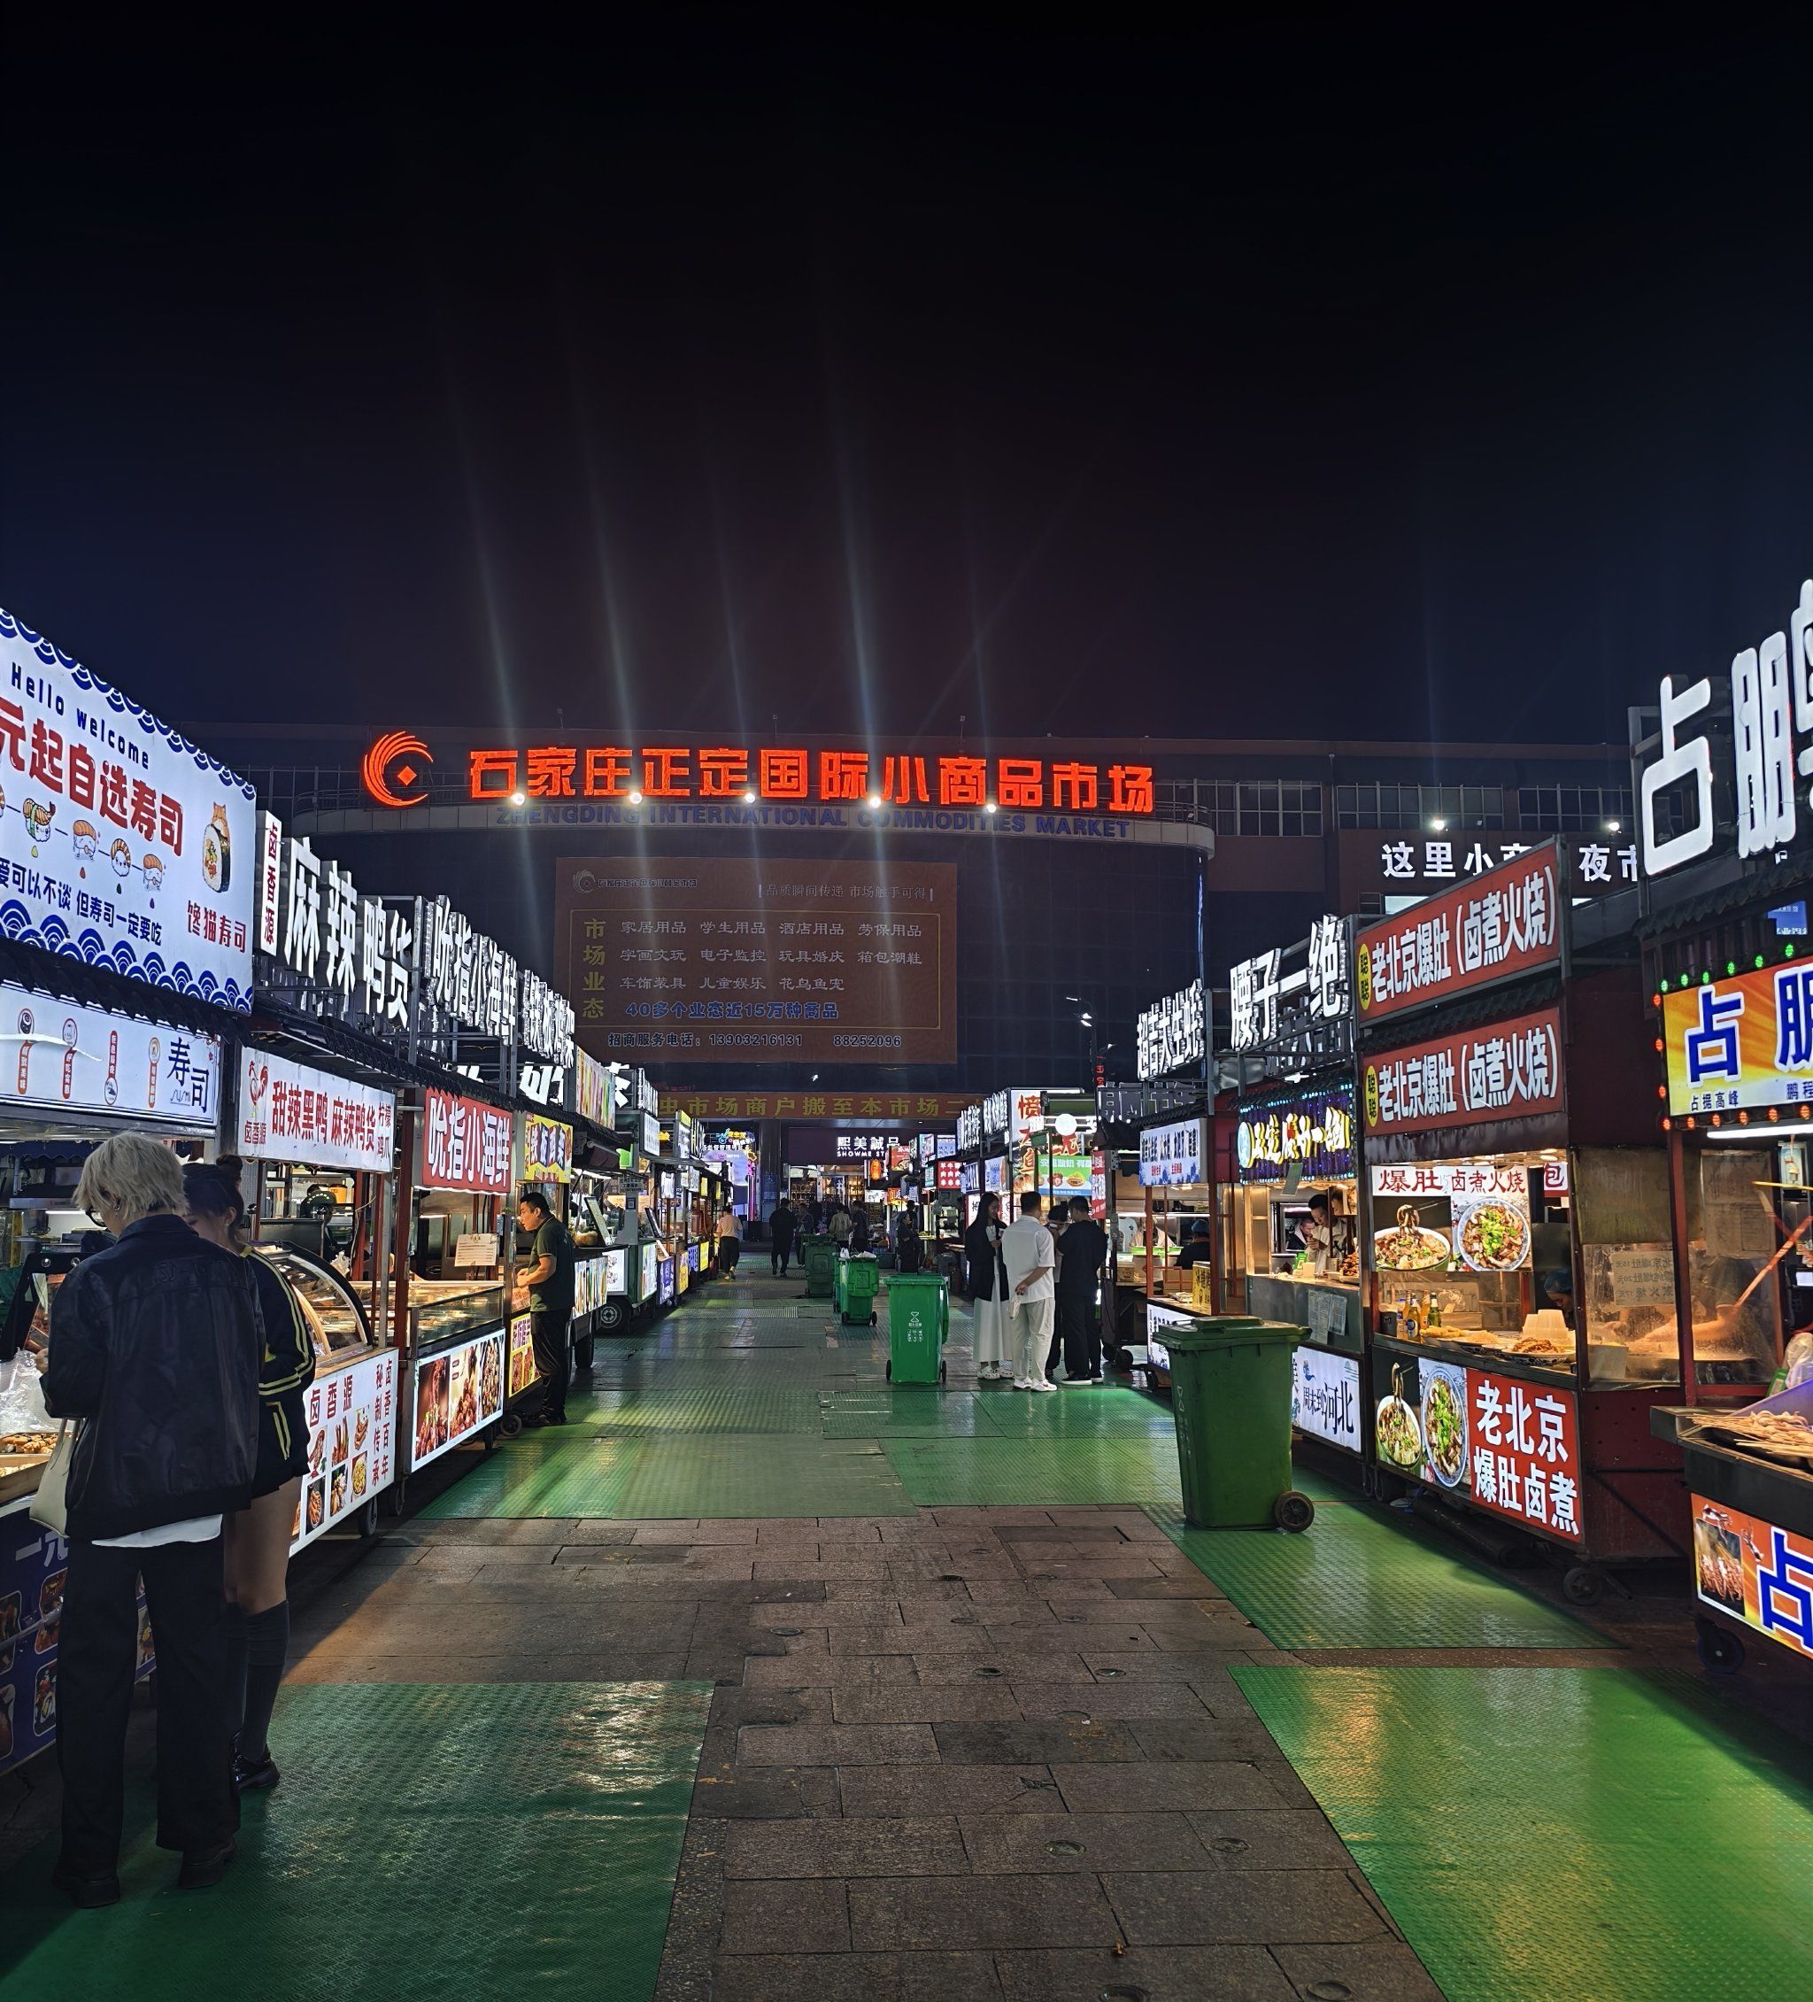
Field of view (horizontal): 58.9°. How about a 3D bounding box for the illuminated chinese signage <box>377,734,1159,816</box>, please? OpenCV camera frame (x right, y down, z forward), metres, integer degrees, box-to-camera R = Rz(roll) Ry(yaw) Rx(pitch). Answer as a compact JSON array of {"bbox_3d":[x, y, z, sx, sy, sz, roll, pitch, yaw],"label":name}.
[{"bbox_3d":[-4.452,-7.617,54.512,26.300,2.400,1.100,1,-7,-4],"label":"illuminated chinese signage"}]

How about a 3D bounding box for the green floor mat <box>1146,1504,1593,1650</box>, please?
[{"bbox_3d":[1.933,2.519,7.225,1.200,0.015,2.865,0,-7,0],"label":"green floor mat"}]

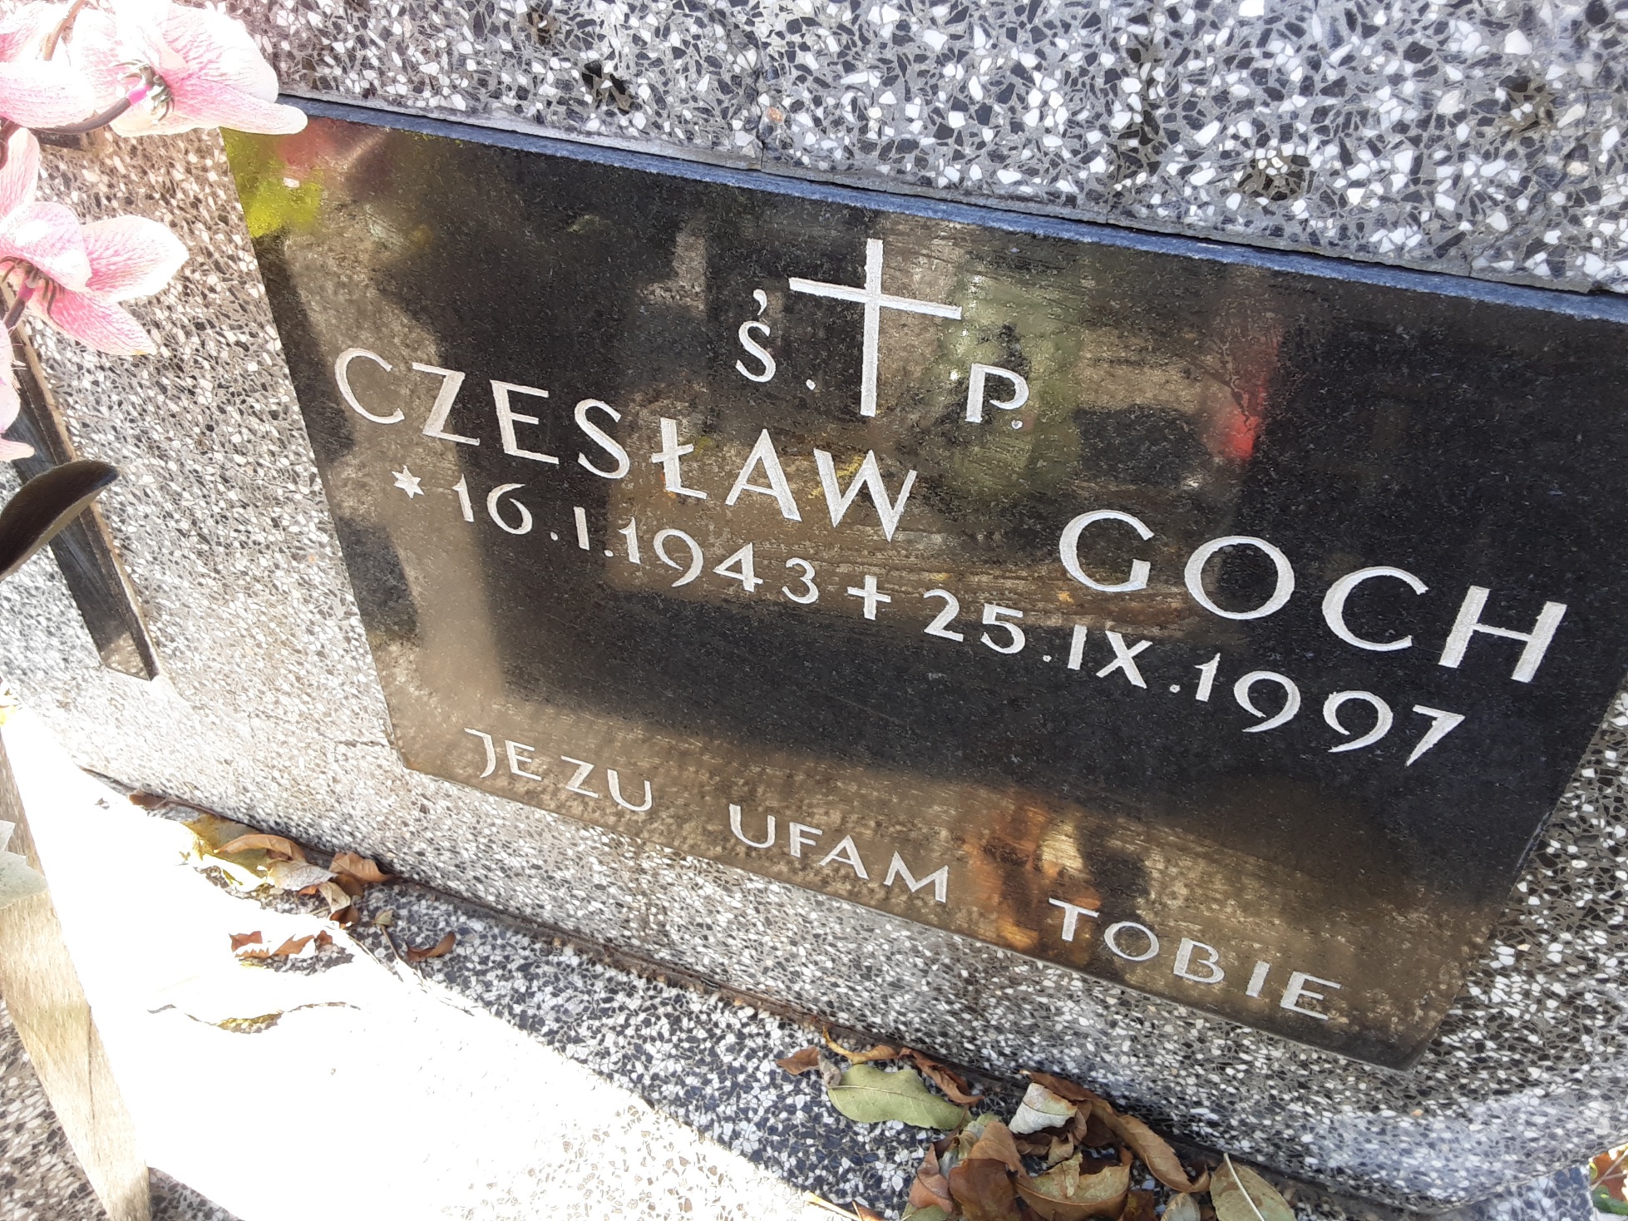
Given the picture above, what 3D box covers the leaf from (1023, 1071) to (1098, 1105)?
[{"bbox_3d":[0.140,0.278,0.759,0.045,0.015,0.012,18,45,19],"label":"leaf"}]

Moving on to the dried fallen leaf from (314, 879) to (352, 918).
[{"bbox_3d":[-0.319,0.192,0.877,0.018,0.013,0.026,-26,48,-25],"label":"dried fallen leaf"}]

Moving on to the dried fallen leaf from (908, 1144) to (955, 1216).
[{"bbox_3d":[0.067,0.316,0.733,0.024,0.019,0.035,2,43,3],"label":"dried fallen leaf"}]

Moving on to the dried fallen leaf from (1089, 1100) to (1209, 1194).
[{"bbox_3d":[0.190,0.304,0.747,0.073,0.022,0.020,29,50,28],"label":"dried fallen leaf"}]

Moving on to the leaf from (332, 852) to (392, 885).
[{"bbox_3d":[-0.352,0.200,1.024,0.047,0.018,0.018,12,41,13],"label":"leaf"}]

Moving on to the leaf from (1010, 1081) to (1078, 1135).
[{"bbox_3d":[0.132,0.285,0.749,0.032,0.016,0.024,16,45,18],"label":"leaf"}]

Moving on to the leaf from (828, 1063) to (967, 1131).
[{"bbox_3d":[0.056,0.325,0.881,0.096,0.012,0.042,5,40,6],"label":"leaf"}]

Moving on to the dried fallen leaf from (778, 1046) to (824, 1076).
[{"bbox_3d":[-0.010,0.308,0.902,0.033,0.011,0.017,-8,41,-10],"label":"dried fallen leaf"}]

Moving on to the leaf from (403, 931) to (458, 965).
[{"bbox_3d":[-0.250,0.218,0.857,0.036,0.011,0.014,-6,43,-6],"label":"leaf"}]

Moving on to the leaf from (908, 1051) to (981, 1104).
[{"bbox_3d":[0.088,0.316,0.890,0.060,0.015,0.017,24,45,26],"label":"leaf"}]

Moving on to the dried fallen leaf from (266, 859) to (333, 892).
[{"bbox_3d":[-0.397,0.205,1.017,0.051,0.013,0.021,8,41,10],"label":"dried fallen leaf"}]

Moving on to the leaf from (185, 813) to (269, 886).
[{"bbox_3d":[-0.408,0.163,0.914,0.076,0.014,0.032,24,48,24],"label":"leaf"}]

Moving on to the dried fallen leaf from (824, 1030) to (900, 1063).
[{"bbox_3d":[0.033,0.301,0.910,0.055,0.013,0.015,11,41,13],"label":"dried fallen leaf"}]

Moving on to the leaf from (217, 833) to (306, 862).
[{"bbox_3d":[-0.434,0.186,1.036,0.071,0.017,0.018,5,40,5],"label":"leaf"}]

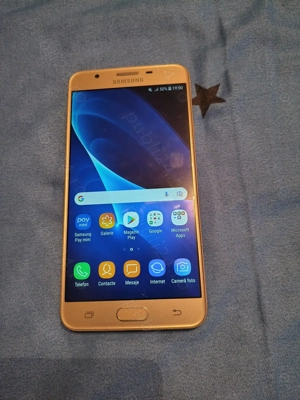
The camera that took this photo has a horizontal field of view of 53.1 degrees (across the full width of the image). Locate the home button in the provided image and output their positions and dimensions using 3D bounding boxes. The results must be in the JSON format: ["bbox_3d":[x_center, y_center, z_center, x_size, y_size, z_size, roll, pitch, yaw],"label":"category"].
[{"bbox_3d":[-0.009,0.057,0.149,0.016,0.001,0.006,-3,76,3],"label":"home button"}]

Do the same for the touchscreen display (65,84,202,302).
[{"bbox_3d":[-0.011,-0.009,0.166,0.069,0.002,0.122,-3,76,3],"label":"touchscreen display"}]

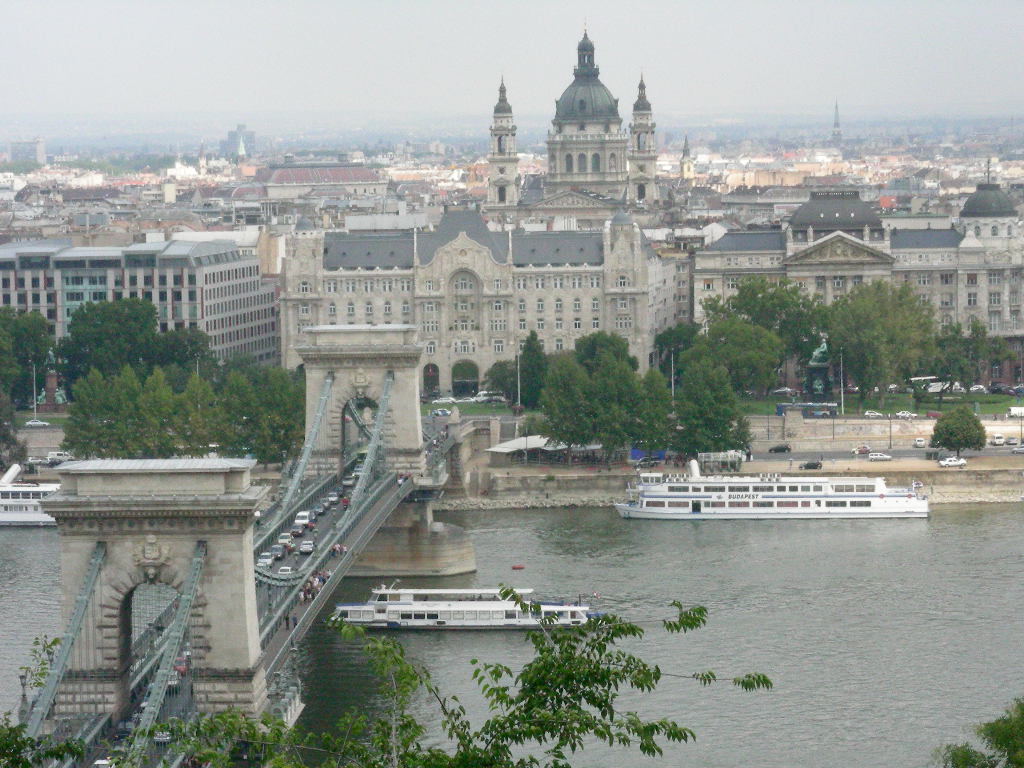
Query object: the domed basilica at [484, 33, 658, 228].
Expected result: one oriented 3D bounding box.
[{"bbox_3d":[26.560,-78.120,1175.520,57.000,91.900,87.000,0,4,7],"label":"domed basilica"}]

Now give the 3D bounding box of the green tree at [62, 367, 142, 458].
[{"bbox_3d":[-74.310,5.900,606.560,14.520,18.150,12.000,-1,4,3],"label":"green tree"}]

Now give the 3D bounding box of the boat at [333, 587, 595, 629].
[{"bbox_3d":[-6.080,29.530,444.700,34.630,5.300,6.200,0,4,7],"label":"boat"}]

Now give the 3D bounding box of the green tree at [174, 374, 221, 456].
[{"bbox_3d":[-56.580,6.970,603.270,8.990,17.240,8.990,-1,4,0],"label":"green tree"}]

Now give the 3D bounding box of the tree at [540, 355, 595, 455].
[{"bbox_3d":[10.010,4.510,602.610,10.030,19.650,10.000,-1,4,3],"label":"tree"}]

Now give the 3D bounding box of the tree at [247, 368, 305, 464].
[{"bbox_3d":[-42.430,6.170,602.230,10.230,18.520,10.230,-1,4,0],"label":"tree"}]

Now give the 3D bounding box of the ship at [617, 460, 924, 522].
[{"bbox_3d":[44.230,17.580,567.620,51.770,9.700,9.000,0,4,7],"label":"ship"}]

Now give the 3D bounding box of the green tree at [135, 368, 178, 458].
[{"bbox_3d":[-64.460,6.070,606.130,8.380,17.770,8.500,-1,4,3],"label":"green tree"}]

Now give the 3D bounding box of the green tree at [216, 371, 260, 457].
[{"bbox_3d":[-49.720,6.250,605.470,8.220,17.390,8.500,-1,4,3],"label":"green tree"}]

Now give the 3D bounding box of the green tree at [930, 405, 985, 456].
[{"bbox_3d":[80.620,8.560,603.580,9.890,9.390,9.890,-1,4,0],"label":"green tree"}]

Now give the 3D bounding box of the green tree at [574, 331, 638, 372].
[{"bbox_3d":[19.450,-3.400,688.000,13.170,15.230,13.000,-1,4,3],"label":"green tree"}]

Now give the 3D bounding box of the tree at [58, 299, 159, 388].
[{"bbox_3d":[-82.500,-6.100,683.470,20.400,22.780,20.400,-1,4,0],"label":"tree"}]

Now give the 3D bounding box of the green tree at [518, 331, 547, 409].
[{"bbox_3d":[4.180,-2.960,682.000,5.710,15.910,5.800,-1,4,3],"label":"green tree"}]

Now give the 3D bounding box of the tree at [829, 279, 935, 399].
[{"bbox_3d":[72.920,-8.070,661.460,21.320,24.840,21.320,-1,4,0],"label":"tree"}]

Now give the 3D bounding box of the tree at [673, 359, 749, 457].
[{"bbox_3d":[35.720,4.860,601.460,13.670,18.890,12.500,-1,4,3],"label":"tree"}]

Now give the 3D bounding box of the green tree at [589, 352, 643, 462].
[{"bbox_3d":[18.340,4.530,598.170,9.810,20.370,9.810,-1,4,0],"label":"green tree"}]

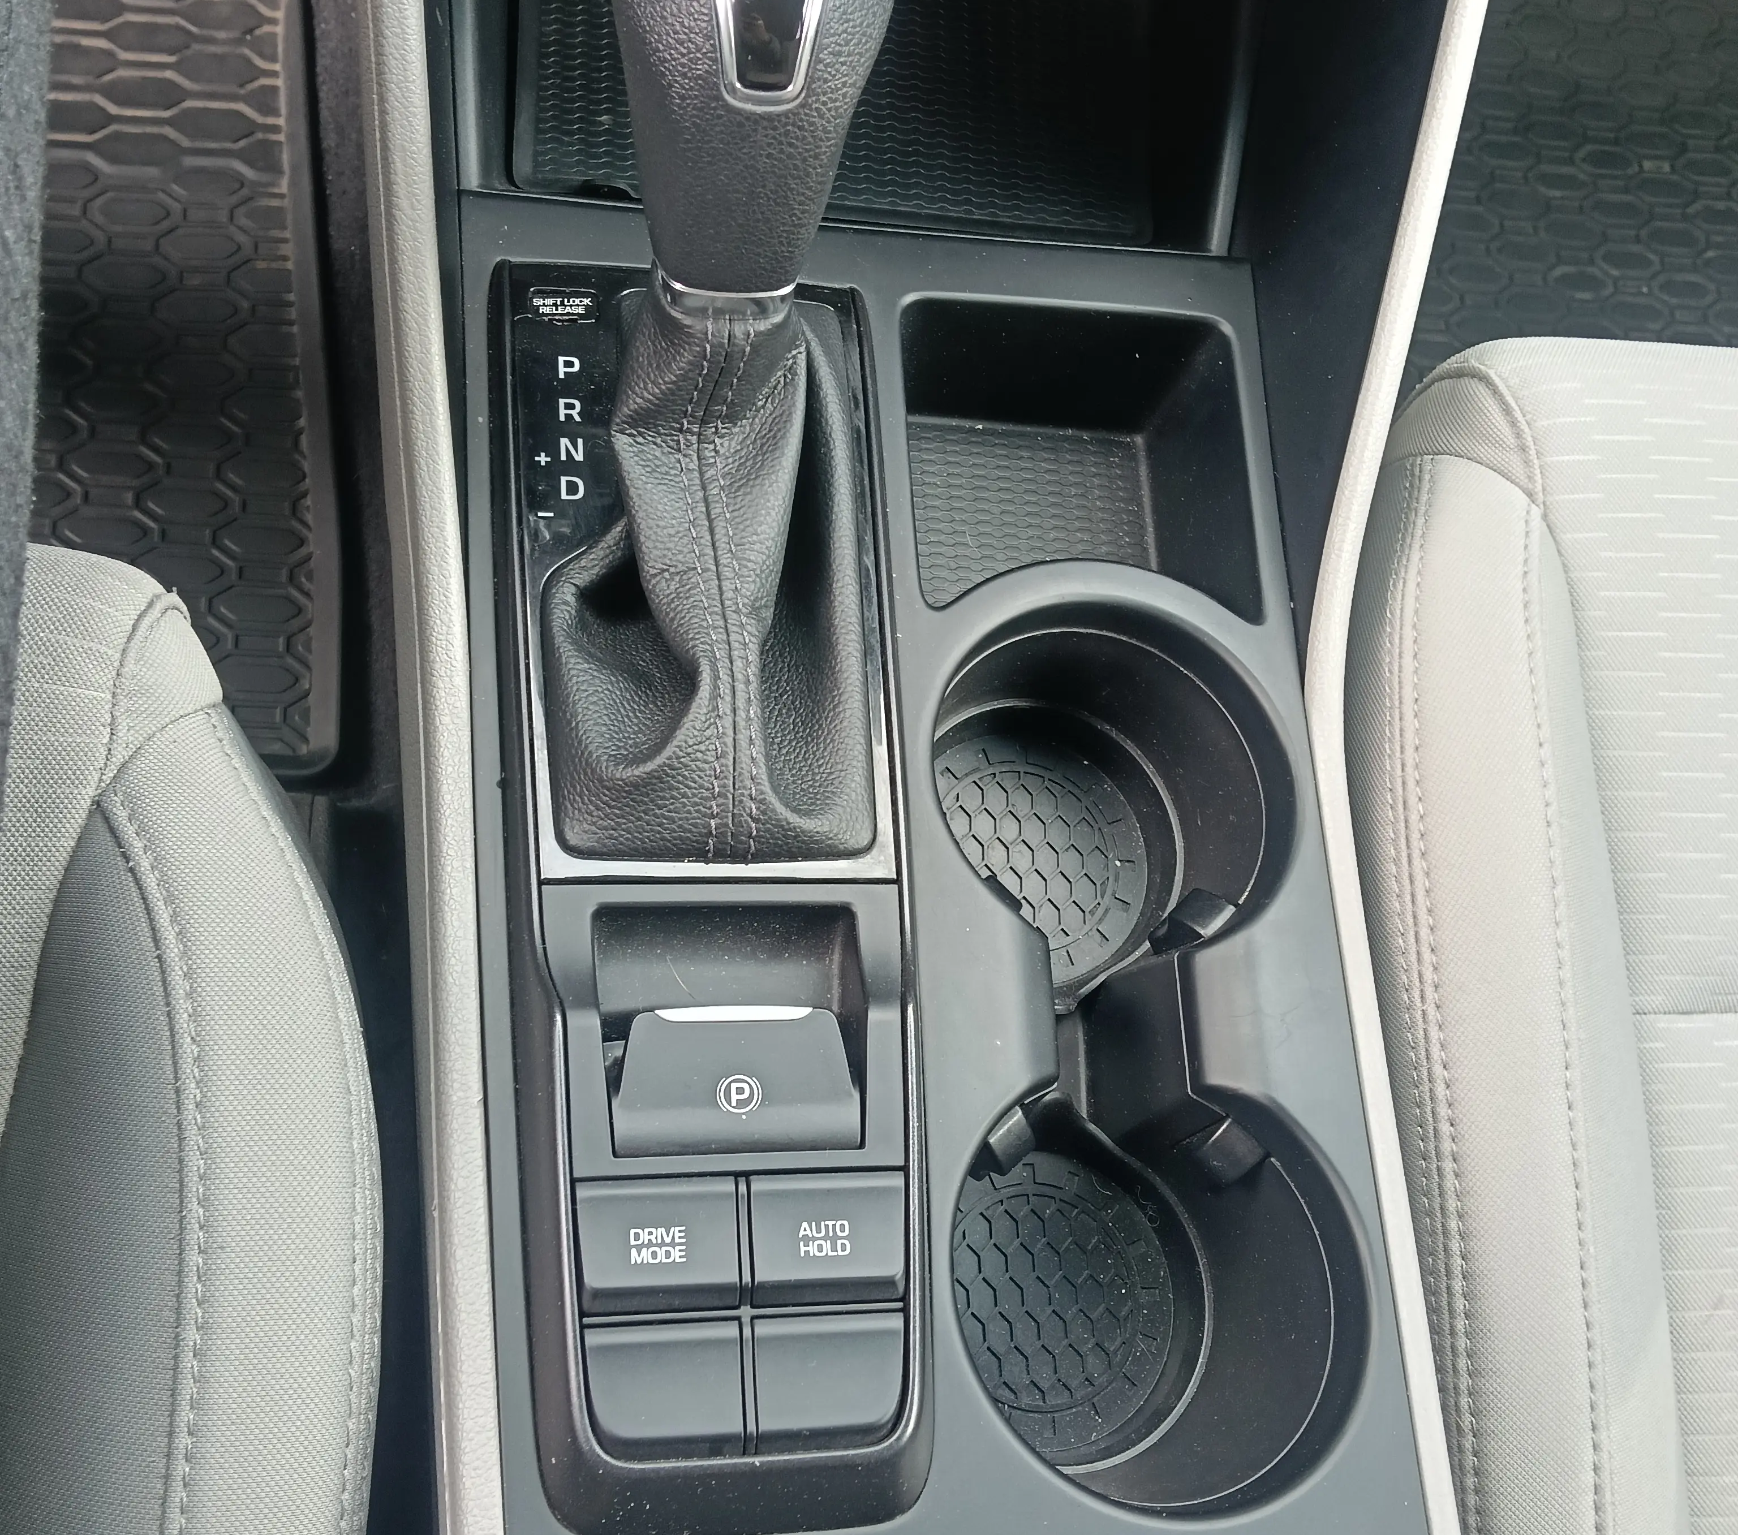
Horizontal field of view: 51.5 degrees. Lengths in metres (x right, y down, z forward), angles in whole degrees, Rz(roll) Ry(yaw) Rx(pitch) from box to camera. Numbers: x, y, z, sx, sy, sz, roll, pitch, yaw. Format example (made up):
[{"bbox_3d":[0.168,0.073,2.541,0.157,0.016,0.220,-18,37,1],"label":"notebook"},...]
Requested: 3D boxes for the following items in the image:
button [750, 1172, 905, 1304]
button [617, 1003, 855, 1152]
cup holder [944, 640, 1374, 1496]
[{"bbox_3d":[-0.008,0.093,0.356,0.031,0.010,0.025,1,67,-14],"label":"button"},{"bbox_3d":[-0.028,0.064,0.363,0.050,0.017,0.030,1,67,-14],"label":"button"},{"bbox_3d":[0.050,0.066,0.416,0.090,0.064,0.202,1,67,-14],"label":"cup holder"}]

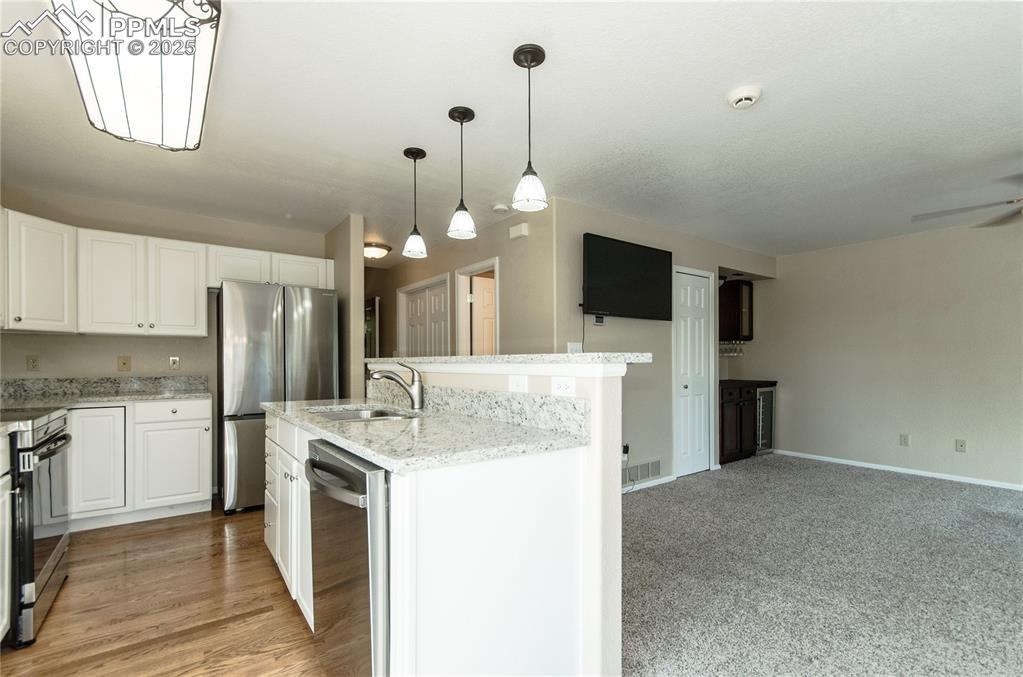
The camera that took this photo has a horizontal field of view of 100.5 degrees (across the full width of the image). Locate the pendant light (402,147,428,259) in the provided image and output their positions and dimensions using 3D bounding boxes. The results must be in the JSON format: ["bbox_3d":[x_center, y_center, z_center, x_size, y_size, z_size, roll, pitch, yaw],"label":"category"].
[{"bbox_3d":[-0.591,-0.826,2.596,0.152,0.635,0.152,2,-4,-38],"label":"pendant light"}]

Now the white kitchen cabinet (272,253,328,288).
[{"bbox_3d":[-2.042,-0.583,4.057,0.479,0.340,0.320,2,-4,-41],"label":"white kitchen cabinet"}]

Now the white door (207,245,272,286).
[{"bbox_3d":[-2.320,-0.591,3.642,0.460,0.350,0.025,1,-2,-37],"label":"white door"}]

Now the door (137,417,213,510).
[{"bbox_3d":[-2.517,0.928,3.165,0.450,0.590,0.030,2,-4,-41],"label":"door"}]

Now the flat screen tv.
[{"bbox_3d":[1.052,-0.499,3.716,1.180,0.655,0.060,2,-4,-38],"label":"flat screen tv"}]

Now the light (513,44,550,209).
[{"bbox_3d":[0.077,-0.864,1.755,0.147,0.650,0.147,0,-3,0],"label":"light"}]

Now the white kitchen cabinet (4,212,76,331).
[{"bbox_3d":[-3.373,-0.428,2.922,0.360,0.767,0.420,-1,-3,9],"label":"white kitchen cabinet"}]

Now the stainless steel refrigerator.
[{"bbox_3d":[-2.059,0.479,3.769,0.870,1.770,0.720,2,-4,-41],"label":"stainless steel refrigerator"}]

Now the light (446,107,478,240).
[{"bbox_3d":[-0.255,-0.850,2.179,0.153,0.633,0.153,0,-3,0],"label":"light"}]

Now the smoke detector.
[{"bbox_3d":[1.122,-1.153,2.039,0.150,0.050,0.150,0,-3,0],"label":"smoke detector"}]

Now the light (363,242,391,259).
[{"bbox_3d":[-1.400,-0.910,4.346,0.370,0.160,0.370,2,-4,-38],"label":"light"}]

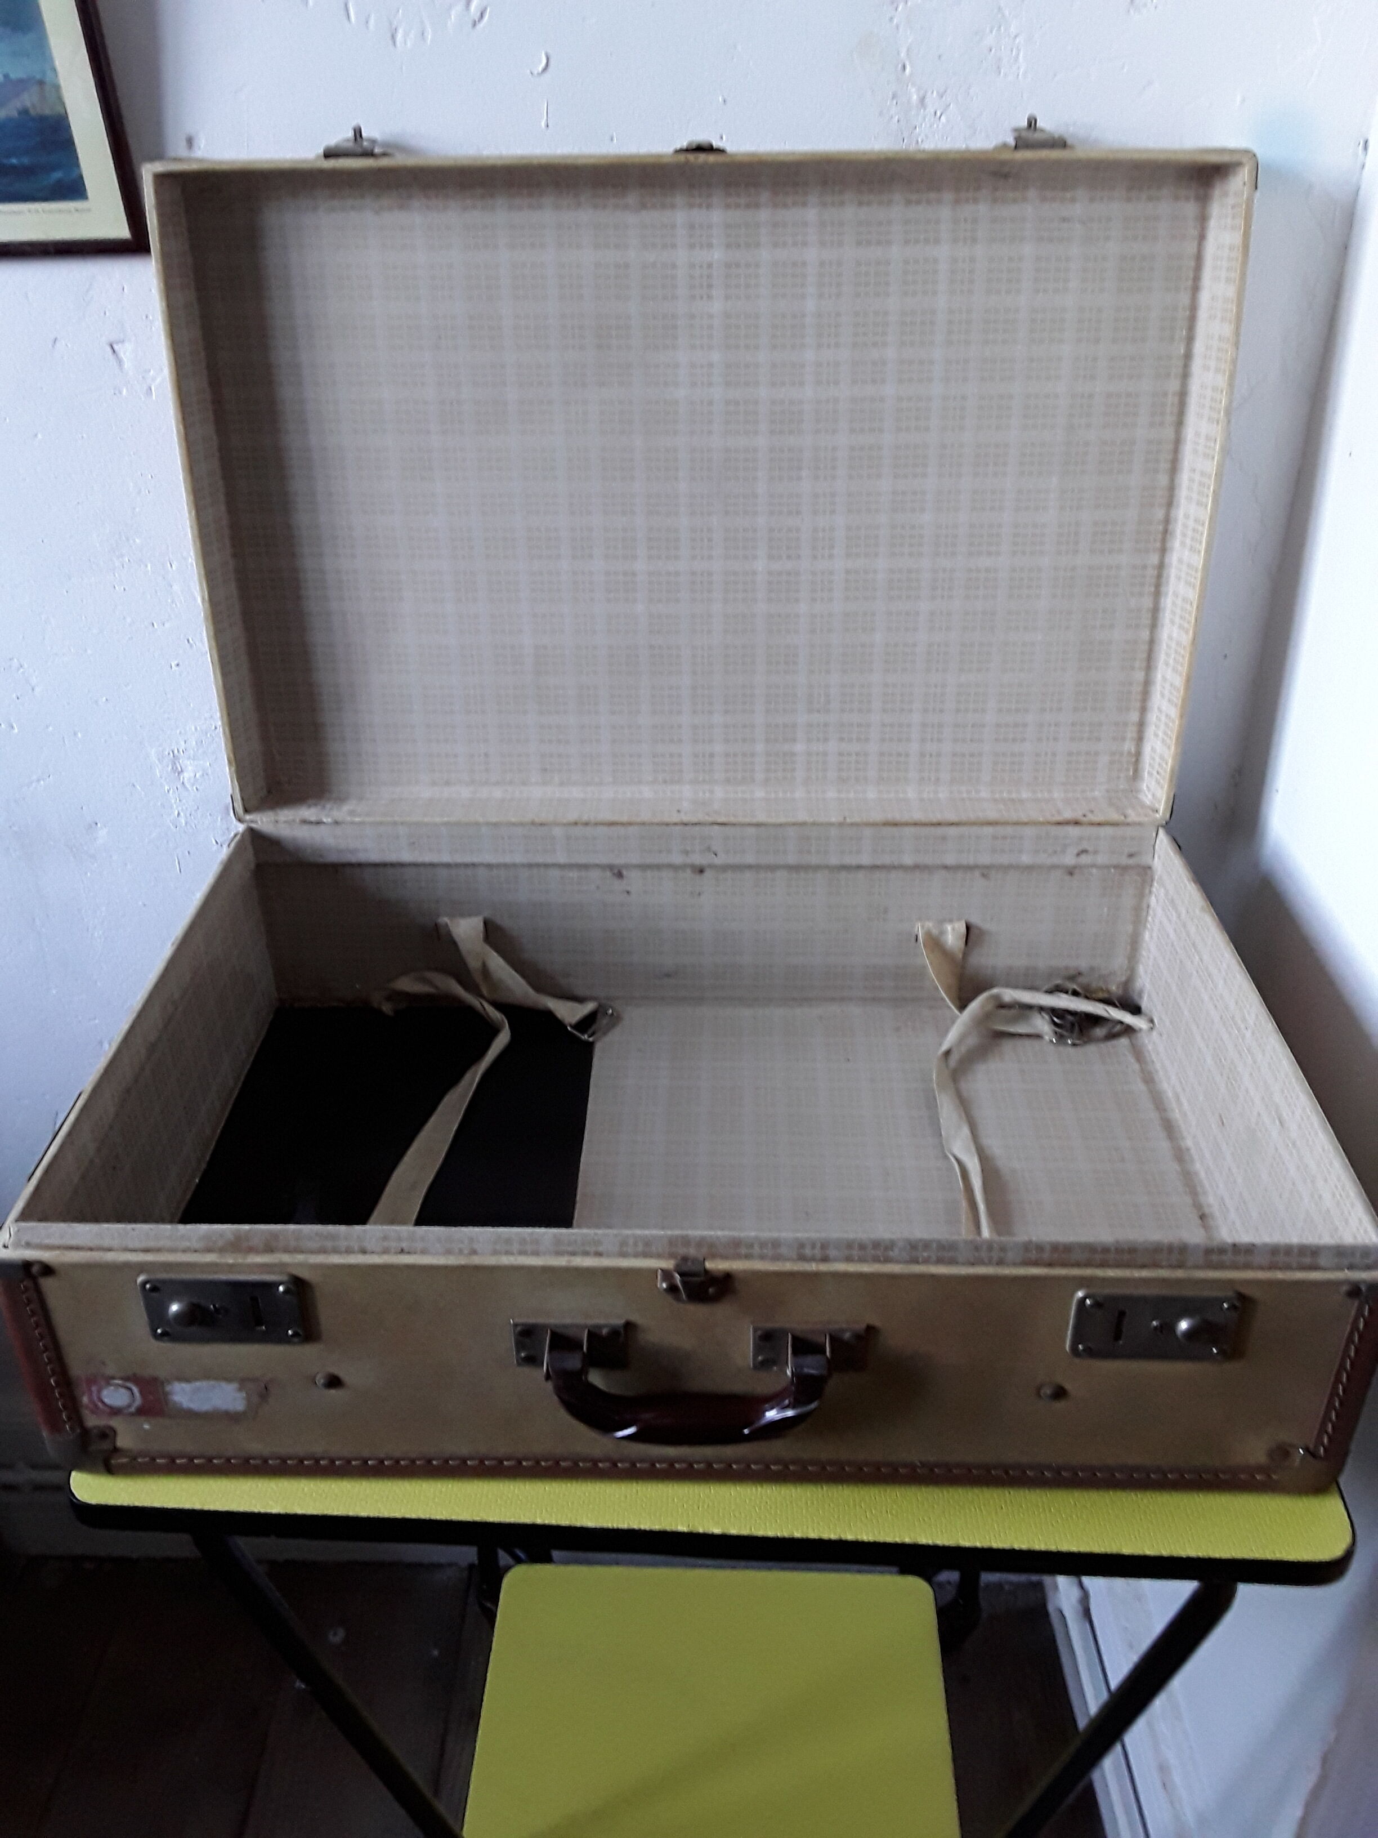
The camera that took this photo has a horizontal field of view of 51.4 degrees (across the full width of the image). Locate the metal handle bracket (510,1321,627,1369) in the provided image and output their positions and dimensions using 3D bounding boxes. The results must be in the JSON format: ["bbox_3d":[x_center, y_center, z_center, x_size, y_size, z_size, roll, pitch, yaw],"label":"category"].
[{"bbox_3d":[-0.053,0.193,0.632,0.050,0.028,0.014,0,33,2],"label":"metal handle bracket"}]

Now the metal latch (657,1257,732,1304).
[{"bbox_3d":[0.001,0.157,0.610,0.030,0.023,0.010,0,33,2],"label":"metal latch"}]

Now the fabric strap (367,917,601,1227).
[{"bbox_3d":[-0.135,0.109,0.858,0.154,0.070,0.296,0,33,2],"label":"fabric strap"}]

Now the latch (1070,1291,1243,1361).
[{"bbox_3d":[0.201,0.179,0.615,0.070,0.039,0.010,0,33,2],"label":"latch"}]

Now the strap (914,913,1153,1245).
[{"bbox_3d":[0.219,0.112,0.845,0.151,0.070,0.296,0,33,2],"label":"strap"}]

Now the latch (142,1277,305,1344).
[{"bbox_3d":[-0.206,0.176,0.630,0.068,0.040,0.010,0,33,2],"label":"latch"}]

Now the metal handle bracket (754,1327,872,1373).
[{"bbox_3d":[0.052,0.194,0.628,0.050,0.028,0.014,0,33,2],"label":"metal handle bracket"}]

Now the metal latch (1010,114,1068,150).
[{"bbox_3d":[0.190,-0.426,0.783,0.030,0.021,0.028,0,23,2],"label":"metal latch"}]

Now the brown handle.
[{"bbox_3d":[0.000,0.210,0.631,0.122,0.048,0.021,0,33,2],"label":"brown handle"}]

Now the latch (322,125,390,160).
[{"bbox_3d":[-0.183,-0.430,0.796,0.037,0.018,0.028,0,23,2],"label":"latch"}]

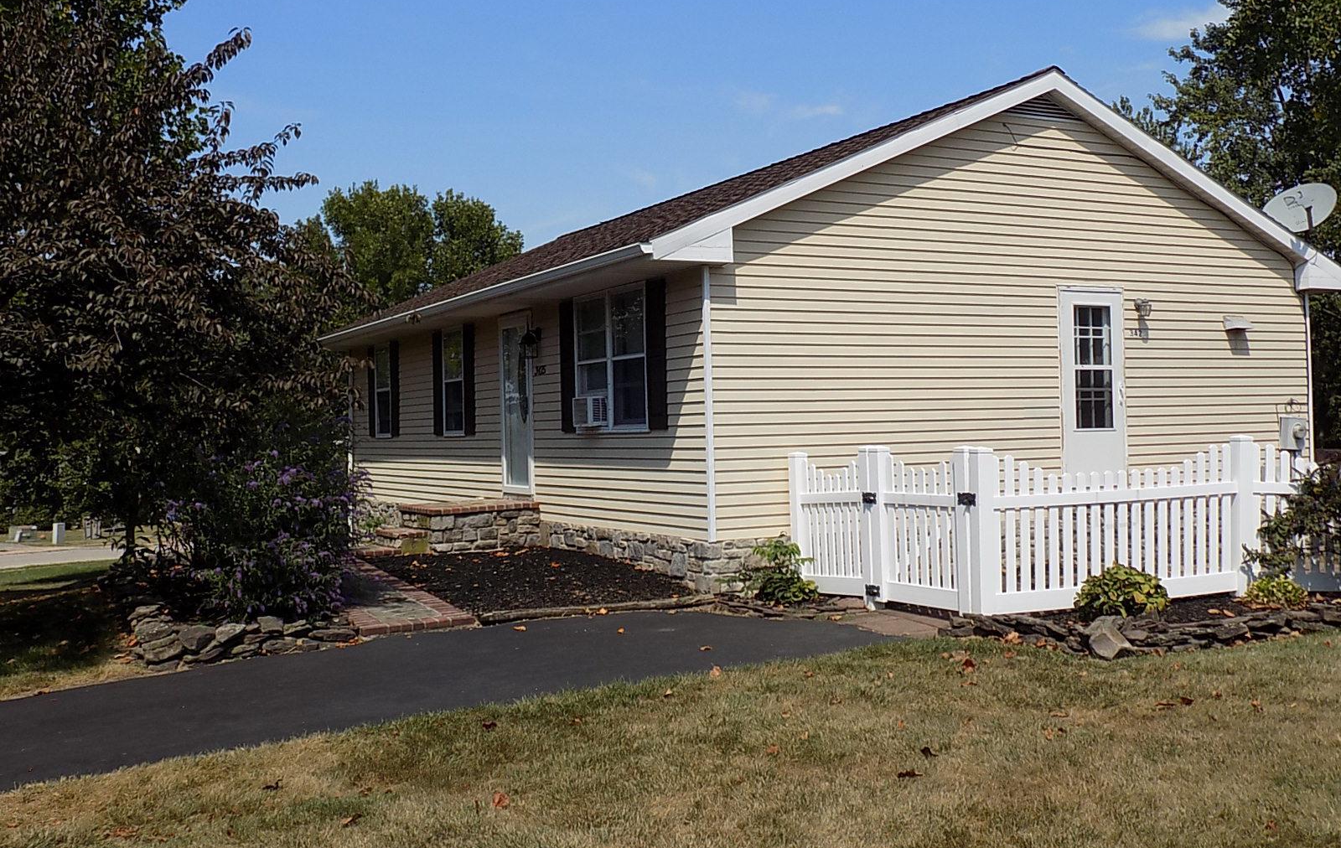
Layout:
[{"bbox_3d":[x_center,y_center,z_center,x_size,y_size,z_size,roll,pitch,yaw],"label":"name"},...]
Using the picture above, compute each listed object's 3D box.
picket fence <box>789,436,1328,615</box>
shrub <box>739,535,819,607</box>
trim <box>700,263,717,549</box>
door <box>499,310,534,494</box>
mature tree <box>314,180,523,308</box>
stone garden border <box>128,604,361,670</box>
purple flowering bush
[{"bbox_3d":[3.291,0.789,11.210,4.102,1.260,2.232,-1,0,-14],"label":"picket fence"},{"bbox_3d":[0.905,1.192,11.100,0.610,0.530,0.560,-2,0,0],"label":"shrub"},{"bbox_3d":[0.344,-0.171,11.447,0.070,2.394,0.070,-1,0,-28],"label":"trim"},{"bbox_3d":[-1.787,-0.238,15.404,0.100,2.109,0.998,-1,0,-28],"label":"door"},{"bbox_3d":[-6.858,-2.141,36.000,6.300,9.000,6.200,-1,0,-11],"label":"mature tree"},{"bbox_3d":[-2.955,1.435,9.402,1.650,0.360,0.450,-1,0,-28],"label":"stone garden border"},{"bbox_3d":[-3.082,0.676,10.050,1.480,1.480,1.400,-1,0,-17],"label":"purple flowering bush"}]

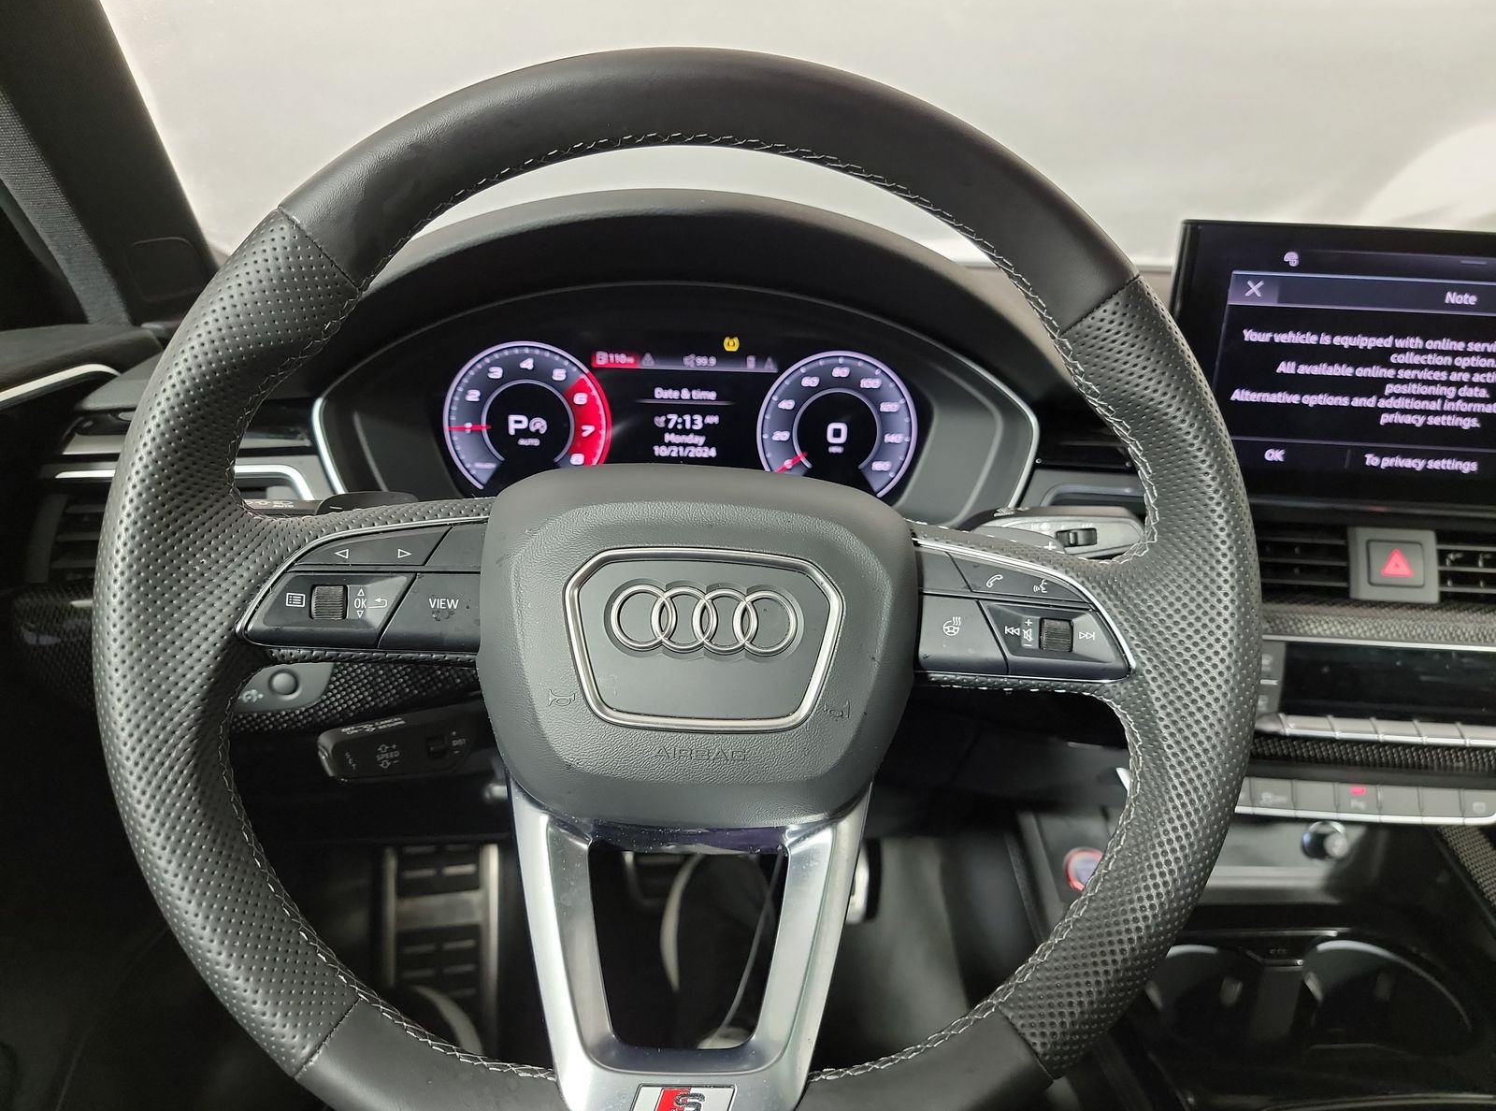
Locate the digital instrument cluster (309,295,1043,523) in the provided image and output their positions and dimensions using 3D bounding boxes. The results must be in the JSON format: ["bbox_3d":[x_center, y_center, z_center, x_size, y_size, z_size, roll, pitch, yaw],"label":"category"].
[{"bbox_3d":[-0.041,-0.083,0.590,0.392,0.138,0.070,2,8,-5],"label":"digital instrument cluster"}]

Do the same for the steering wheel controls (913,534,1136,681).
[{"bbox_3d":[0.095,0.019,0.359,0.076,0.042,0.022,3,-4,-5],"label":"steering wheel controls"}]

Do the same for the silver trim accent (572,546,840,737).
[{"bbox_3d":[-0.014,0.028,0.340,0.090,0.058,0.012,3,-4,-5],"label":"silver trim accent"}]

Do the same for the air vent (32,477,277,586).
[{"bbox_3d":[-0.341,-0.015,0.605,0.133,0.060,0.040,-1,14,-11],"label":"air vent"}]

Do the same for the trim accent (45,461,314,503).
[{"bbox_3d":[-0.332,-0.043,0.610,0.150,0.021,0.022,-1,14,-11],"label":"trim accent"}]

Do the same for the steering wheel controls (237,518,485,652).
[{"bbox_3d":[-0.124,0.009,0.339,0.080,0.040,0.022,3,-4,-5],"label":"steering wheel controls"}]

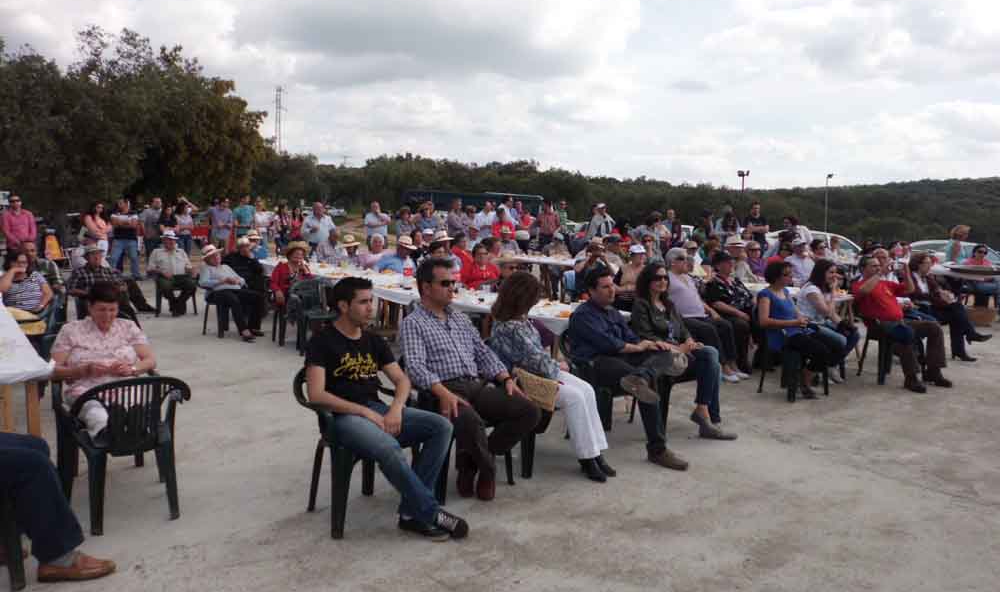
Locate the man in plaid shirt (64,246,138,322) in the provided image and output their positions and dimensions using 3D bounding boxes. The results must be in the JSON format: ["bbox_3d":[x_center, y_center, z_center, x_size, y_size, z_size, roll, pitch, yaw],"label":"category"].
[{"bbox_3d":[-5.038,-0.108,9.543,0.580,1.180,0.850,-5,8,-43],"label":"man in plaid shirt"}]

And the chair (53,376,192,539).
[{"bbox_3d":[-2.048,0.785,4.076,0.570,0.780,0.580,-4,8,-35],"label":"chair"}]

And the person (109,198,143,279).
[{"bbox_3d":[-7.980,-1.235,16.050,0.600,1.740,0.420,-3,8,-30],"label":"person"}]

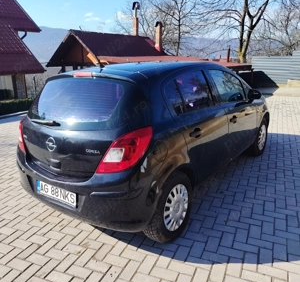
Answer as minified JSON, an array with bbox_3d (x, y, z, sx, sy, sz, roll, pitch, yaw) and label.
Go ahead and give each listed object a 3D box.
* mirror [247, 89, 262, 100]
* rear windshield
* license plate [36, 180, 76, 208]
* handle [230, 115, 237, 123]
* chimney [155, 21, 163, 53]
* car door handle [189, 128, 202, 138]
[{"bbox_3d":[1.293,-0.577,3.433,0.190,0.135,0.120,9,19,35],"label":"mirror"},{"bbox_3d":[-0.628,-0.298,2.331,1.260,0.490,0.100,9,-19,35],"label":"rear windshield"},{"bbox_3d":[-0.778,0.432,2.280,0.520,0.113,0.020,9,15,35],"label":"license plate"},{"bbox_3d":[0.909,-0.242,3.015,0.055,0.070,0.200,9,19,35],"label":"handle"},{"bbox_3d":[0.717,-8.305,22.083,0.520,2.240,0.450,11,20,38],"label":"chimney"},{"bbox_3d":[0.382,-0.067,2.318,0.055,0.070,0.200,9,19,35],"label":"car door handle"}]

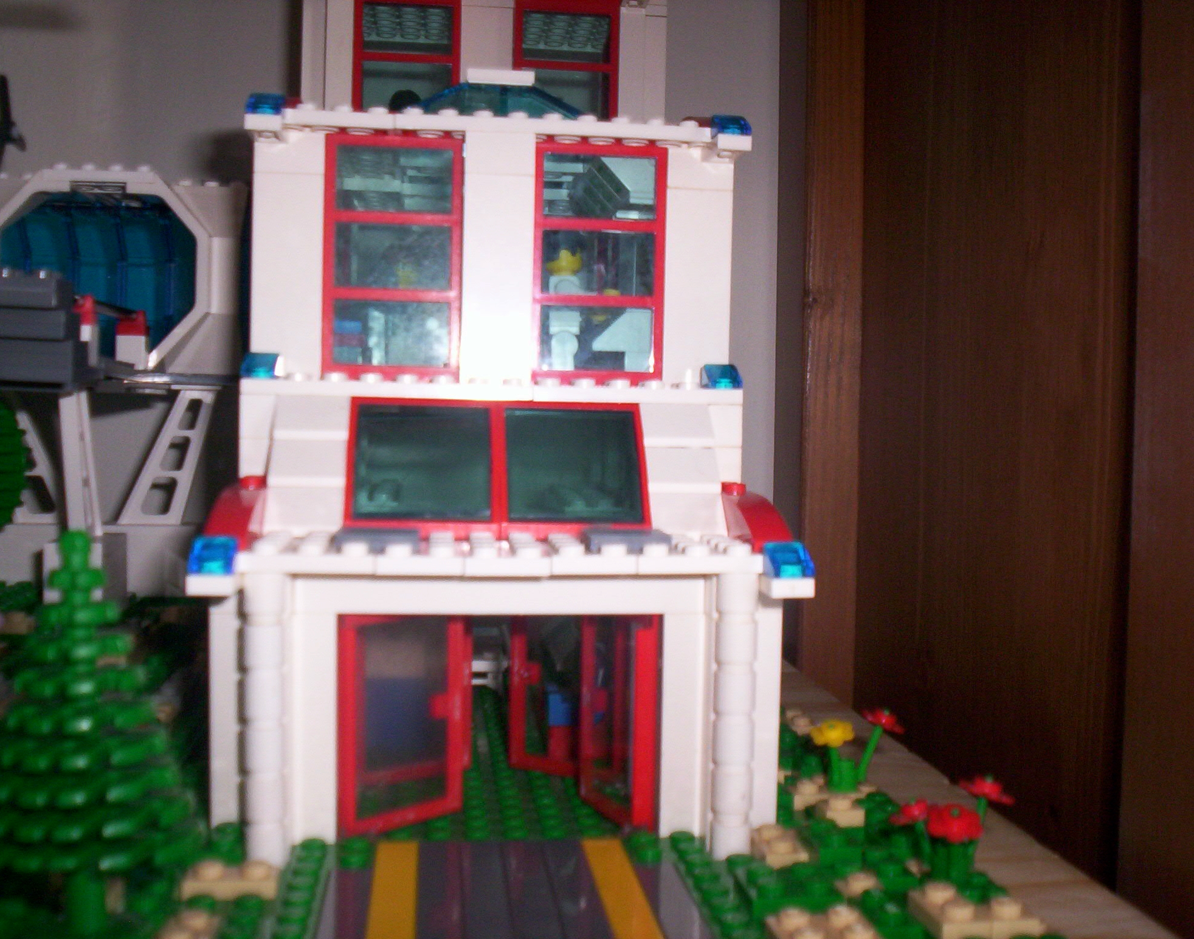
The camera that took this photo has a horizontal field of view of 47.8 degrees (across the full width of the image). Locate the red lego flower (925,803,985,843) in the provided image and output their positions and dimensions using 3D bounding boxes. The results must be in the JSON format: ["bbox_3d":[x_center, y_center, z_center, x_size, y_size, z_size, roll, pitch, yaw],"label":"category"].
[{"bbox_3d":[0.062,0.061,0.233,0.010,0.004,0.010,3,22,-7],"label":"red lego flower"}]

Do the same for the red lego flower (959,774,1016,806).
[{"bbox_3d":[0.070,0.058,0.242,0.010,0.004,0.010,20,-7,-7],"label":"red lego flower"}]

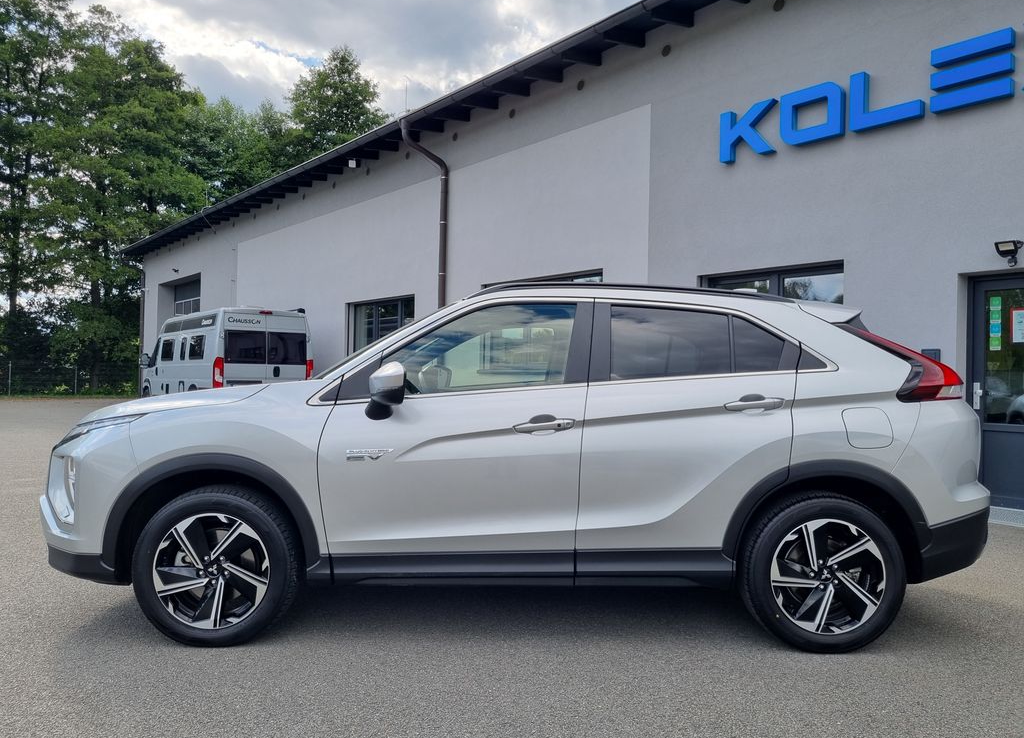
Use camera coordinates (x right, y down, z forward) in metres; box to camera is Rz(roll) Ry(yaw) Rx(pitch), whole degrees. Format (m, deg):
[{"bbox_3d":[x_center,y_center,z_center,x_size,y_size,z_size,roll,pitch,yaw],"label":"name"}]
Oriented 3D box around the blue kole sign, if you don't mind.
[{"bbox_3d":[3.603,-2.833,8.290,0.100,0.600,3.190,2,-1,-39],"label":"blue kole sign"}]

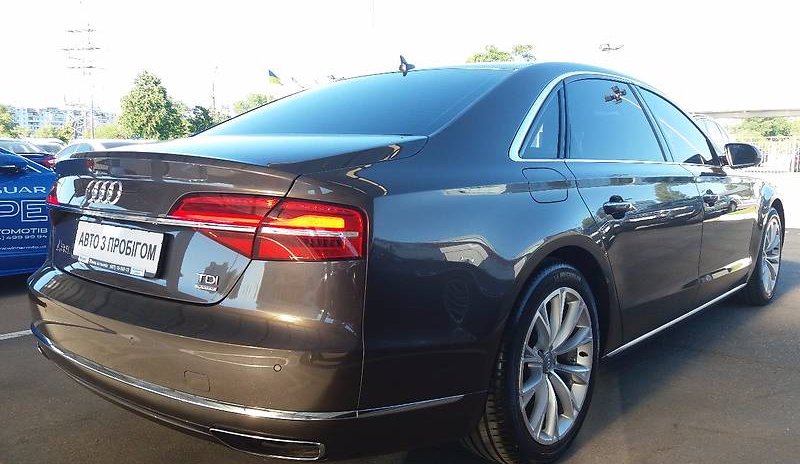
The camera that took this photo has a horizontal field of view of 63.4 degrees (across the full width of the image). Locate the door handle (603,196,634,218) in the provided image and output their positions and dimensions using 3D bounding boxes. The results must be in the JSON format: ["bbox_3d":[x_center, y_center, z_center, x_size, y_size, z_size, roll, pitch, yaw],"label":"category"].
[{"bbox_3d":[0.797,-0.090,2.324,0.060,0.075,0.240,5,9,41],"label":"door handle"}]

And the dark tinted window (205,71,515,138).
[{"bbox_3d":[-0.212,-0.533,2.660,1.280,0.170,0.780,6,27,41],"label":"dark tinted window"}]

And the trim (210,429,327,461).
[{"bbox_3d":[-0.328,0.521,1.609,0.310,0.055,0.080,2,7,19],"label":"trim"}]

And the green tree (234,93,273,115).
[{"bbox_3d":[-12.956,-9.031,57.726,5.000,6.833,5.000,-2,7,-12],"label":"green tree"}]

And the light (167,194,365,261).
[{"bbox_3d":[-0.334,-0.018,1.617,0.540,0.165,0.130,2,7,21],"label":"light"}]

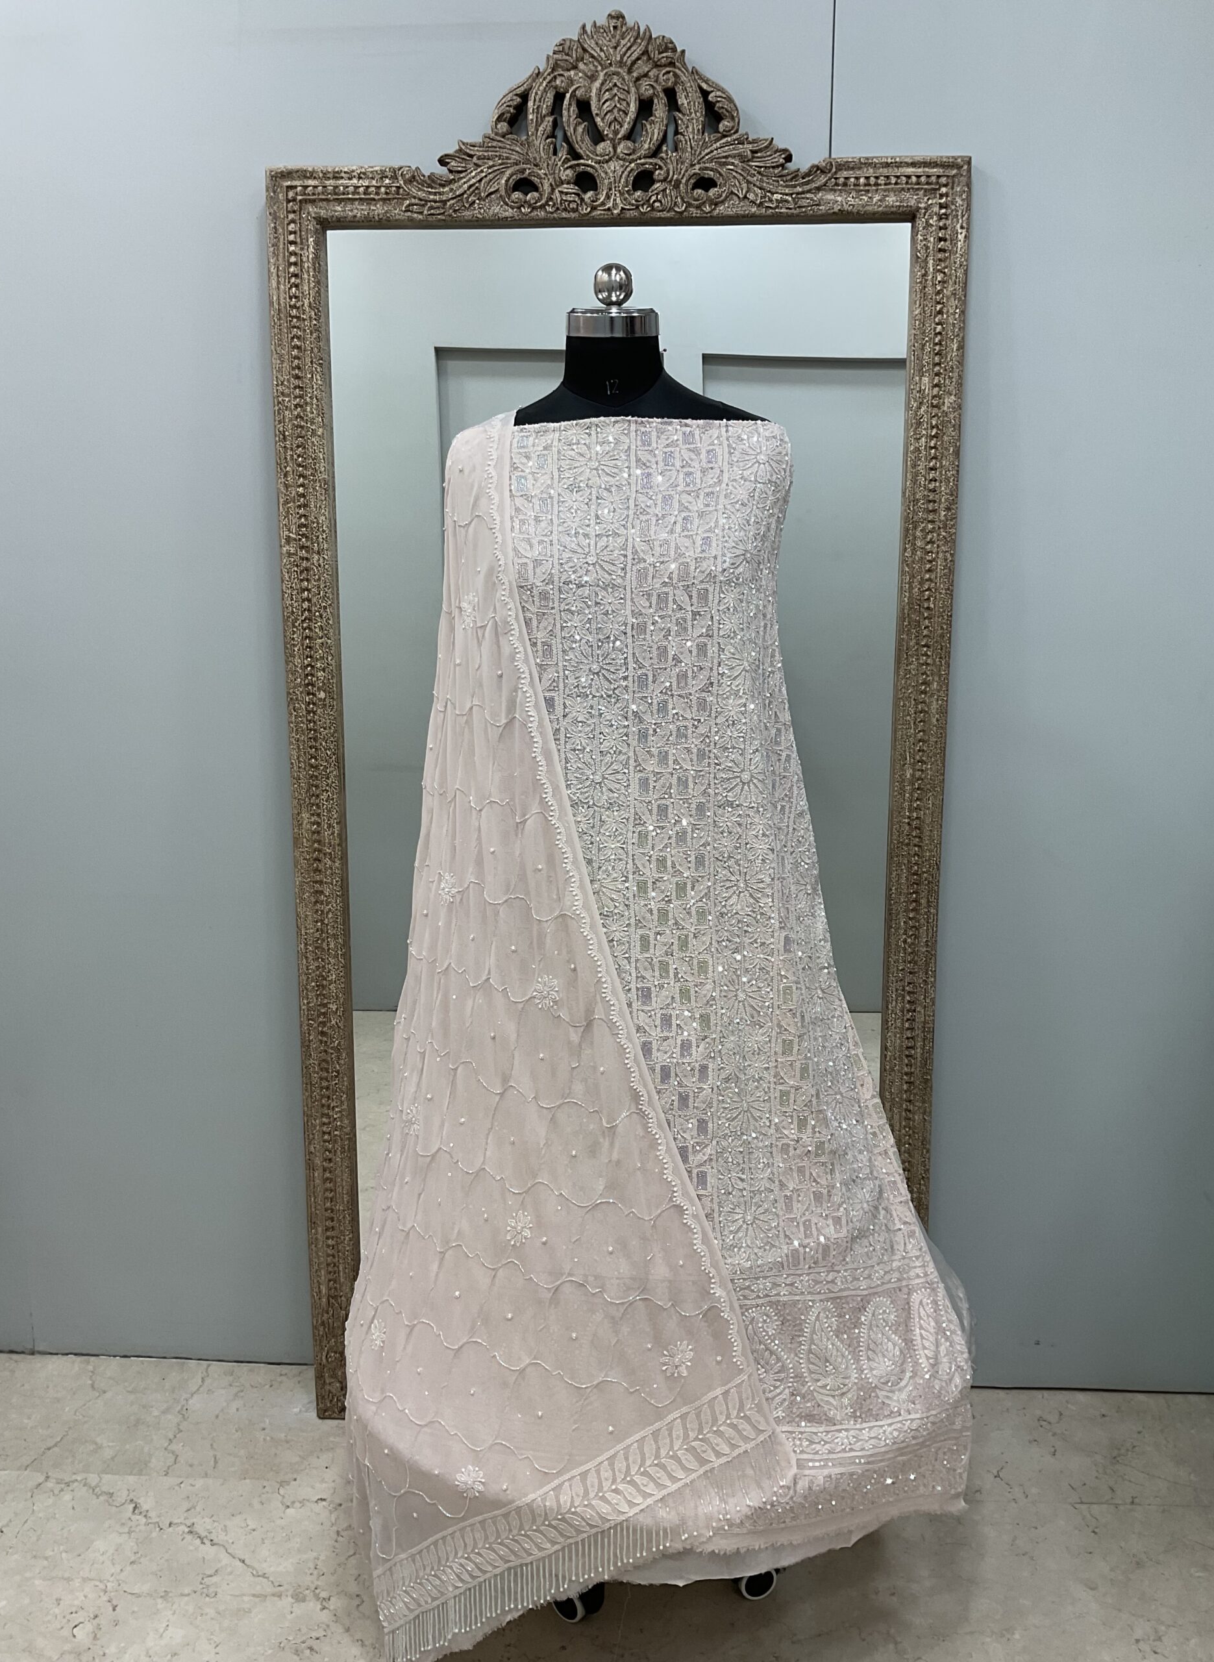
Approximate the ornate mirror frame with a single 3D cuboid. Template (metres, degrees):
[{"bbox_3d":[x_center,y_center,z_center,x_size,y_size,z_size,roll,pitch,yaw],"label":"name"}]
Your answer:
[{"bbox_3d":[0.013,-0.074,1.971,0.914,1.974,0.065,1,10,3],"label":"ornate mirror frame"}]

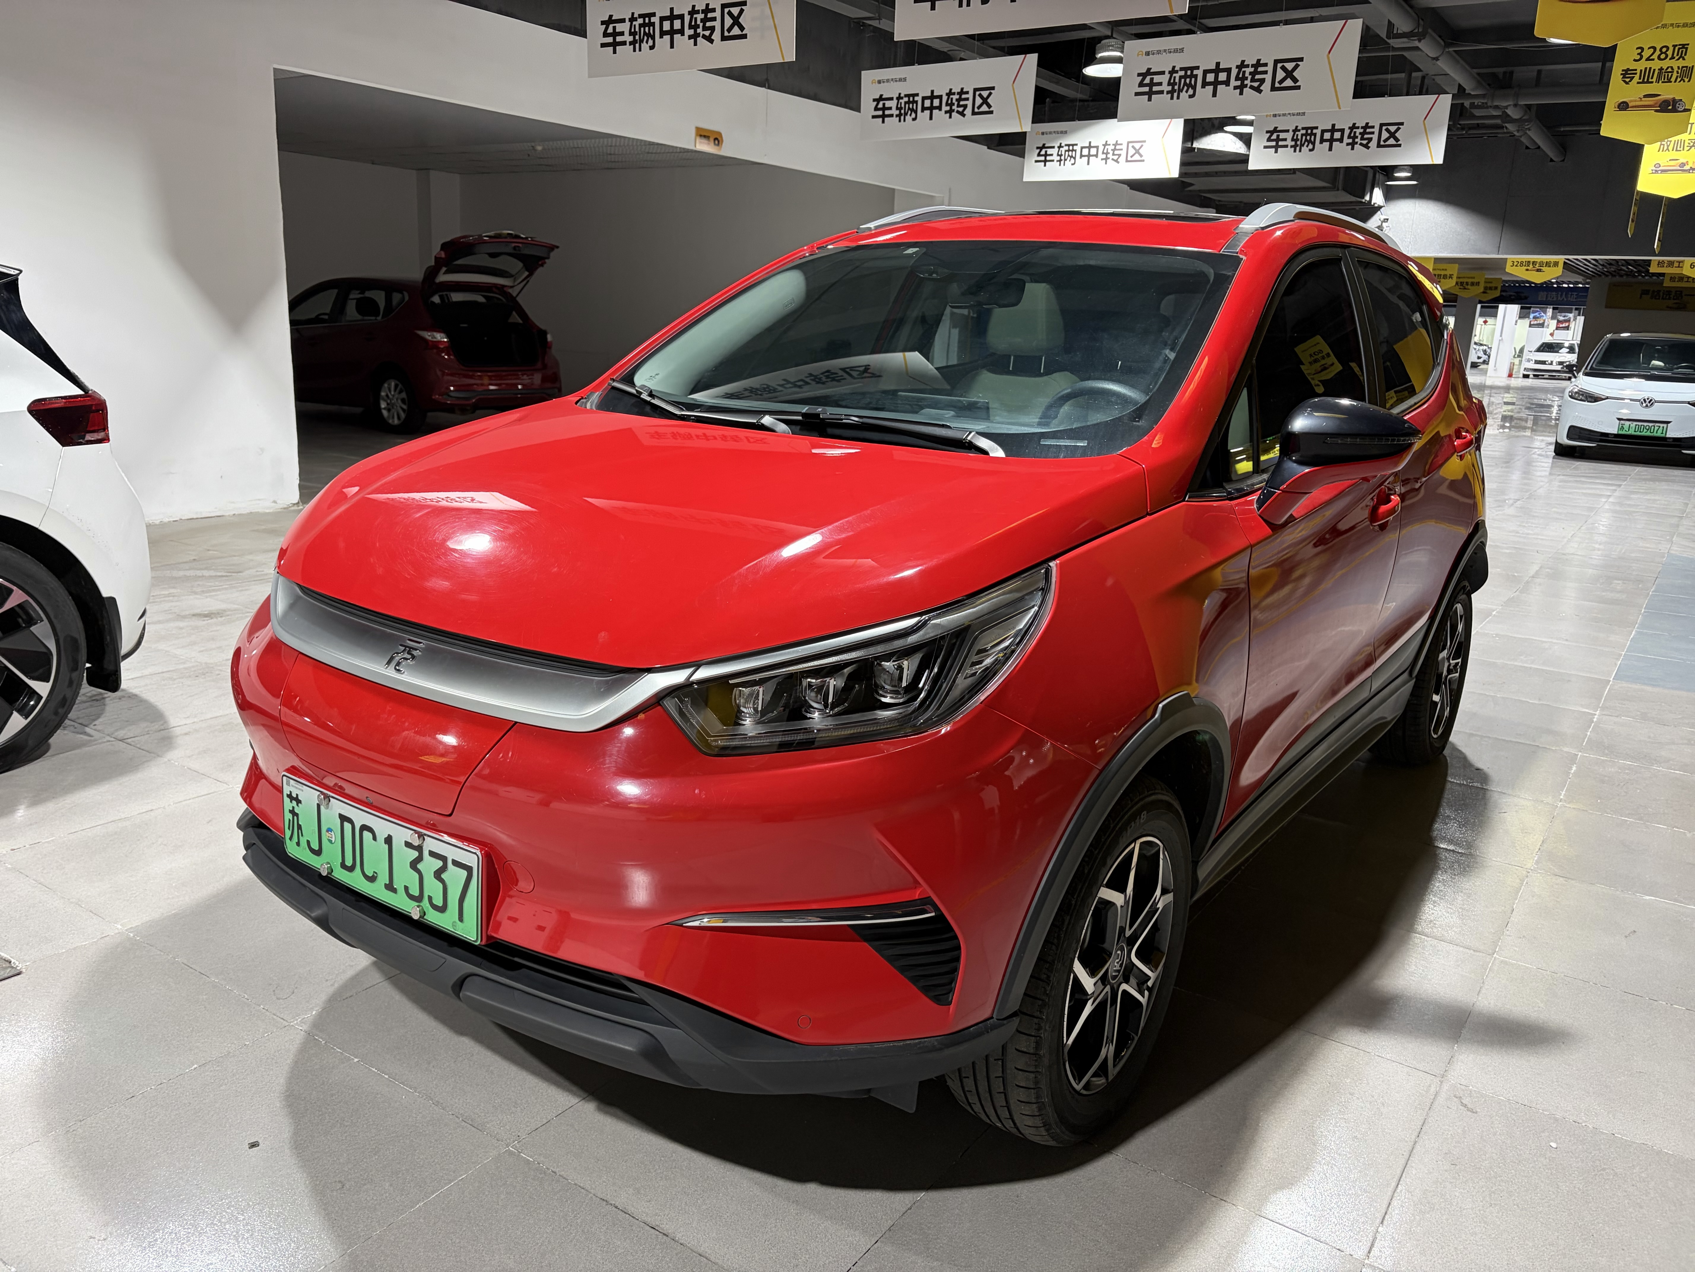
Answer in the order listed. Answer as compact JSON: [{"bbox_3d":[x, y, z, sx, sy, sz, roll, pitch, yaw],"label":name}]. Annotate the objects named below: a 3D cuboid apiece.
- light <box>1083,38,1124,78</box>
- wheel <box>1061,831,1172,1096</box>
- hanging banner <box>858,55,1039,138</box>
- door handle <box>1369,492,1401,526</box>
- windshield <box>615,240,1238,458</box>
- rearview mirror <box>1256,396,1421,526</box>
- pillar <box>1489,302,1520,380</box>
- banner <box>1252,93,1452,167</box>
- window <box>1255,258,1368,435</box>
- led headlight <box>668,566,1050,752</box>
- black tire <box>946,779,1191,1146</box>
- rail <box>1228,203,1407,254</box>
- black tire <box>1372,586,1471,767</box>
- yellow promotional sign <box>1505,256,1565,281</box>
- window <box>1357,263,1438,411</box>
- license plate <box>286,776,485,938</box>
[{"bbox_3d":[1.940,-4.222,9.300,0.420,0.260,0.420,11,16,33],"label":"light"},{"bbox_3d":[0.393,0.521,2.129,0.170,0.440,0.440,12,17,34],"label":"wheel"},{"bbox_3d":[0.707,-3.919,9.319,1.500,0.500,0.030,12,17,35],"label":"hanging banner"},{"bbox_3d":[1.228,-0.289,2.905,0.050,0.050,0.220,11,16,34],"label":"door handle"},{"bbox_3d":[0.142,-0.680,2.796,1.400,0.130,0.880,12,45,34],"label":"windshield"},{"bbox_3d":[0.909,-0.321,2.357,0.270,0.230,0.190,12,17,34],"label":"rearview mirror"},{"bbox_3d":[24.562,-11.150,47.401,0.620,3.000,0.620,11,16,33],"label":"pillar"},{"bbox_3d":[3.977,-3.998,10.144,1.500,0.500,0.030,12,17,33],"label":"banner"},{"bbox_3d":[1.003,-0.609,2.782,0.060,0.470,0.840,-8,5,38],"label":"window"},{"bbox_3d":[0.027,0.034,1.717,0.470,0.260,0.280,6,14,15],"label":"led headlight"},{"bbox_3d":[0.373,0.517,2.138,0.210,0.650,0.650,12,17,34],"label":"black tire"},{"bbox_3d":[1.284,-1.048,3.364,0.080,0.140,1.600,11,16,34],"label":"rail"},{"bbox_3d":[1.849,0.090,4.116,0.210,0.650,0.650,11,16,34],"label":"black tire"},{"bbox_3d":[15.145,-8.097,28.000,1.100,0.750,0.030,11,16,33],"label":"yellow promotional sign"},{"bbox_3d":[1.518,-0.806,3.457,0.060,0.400,0.760,-8,5,38],"label":"window"},{"bbox_3d":[-0.693,0.318,1.870,0.480,0.140,0.012,11,14,34],"label":"license plate"}]

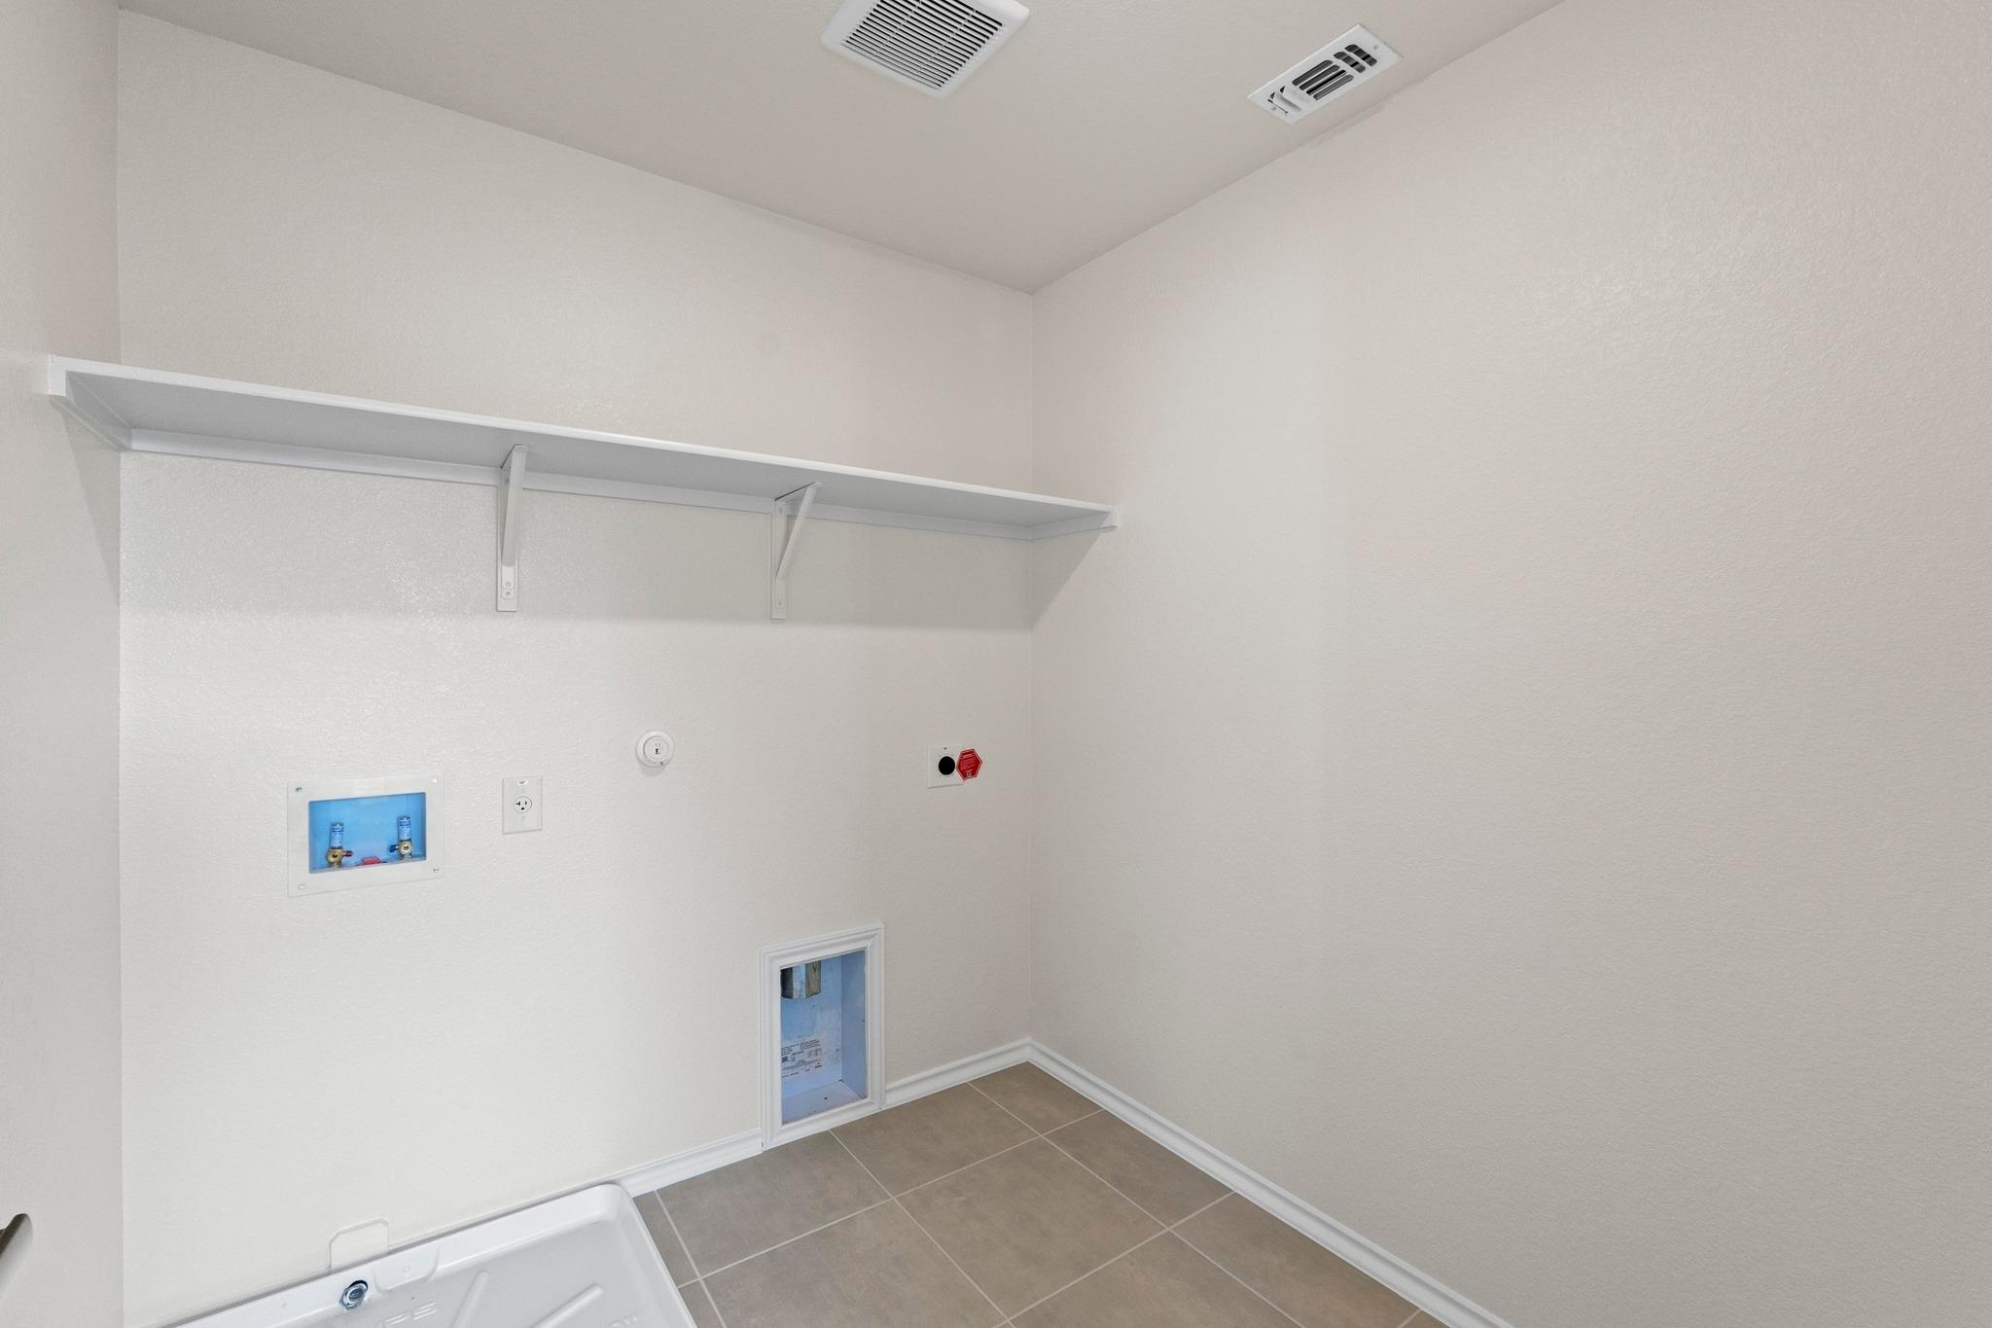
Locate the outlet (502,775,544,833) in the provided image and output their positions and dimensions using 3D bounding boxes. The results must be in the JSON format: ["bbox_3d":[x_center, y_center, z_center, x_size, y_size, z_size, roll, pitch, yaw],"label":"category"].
[{"bbox_3d":[-1.051,0.313,1.844,0.076,0.118,0.010,0,0,-35],"label":"outlet"}]

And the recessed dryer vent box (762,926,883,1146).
[{"bbox_3d":[-0.491,0.999,2.286,0.351,0.522,0.100,0,0,-35],"label":"recessed dryer vent box"}]

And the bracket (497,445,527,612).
[{"bbox_3d":[-1.001,-0.269,1.722,0.038,0.311,0.265,0,0,-35],"label":"bracket"}]

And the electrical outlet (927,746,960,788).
[{"bbox_3d":[-0.154,0.306,2.480,0.117,0.119,0.012,0,0,-35],"label":"electrical outlet"}]

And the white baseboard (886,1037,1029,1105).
[{"bbox_3d":[-0.109,1.233,2.513,0.520,0.071,0.014,0,0,-35],"label":"white baseboard"}]

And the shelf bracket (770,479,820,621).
[{"bbox_3d":[-0.502,-0.270,2.076,0.038,0.311,0.265,0,0,-35],"label":"shelf bracket"}]

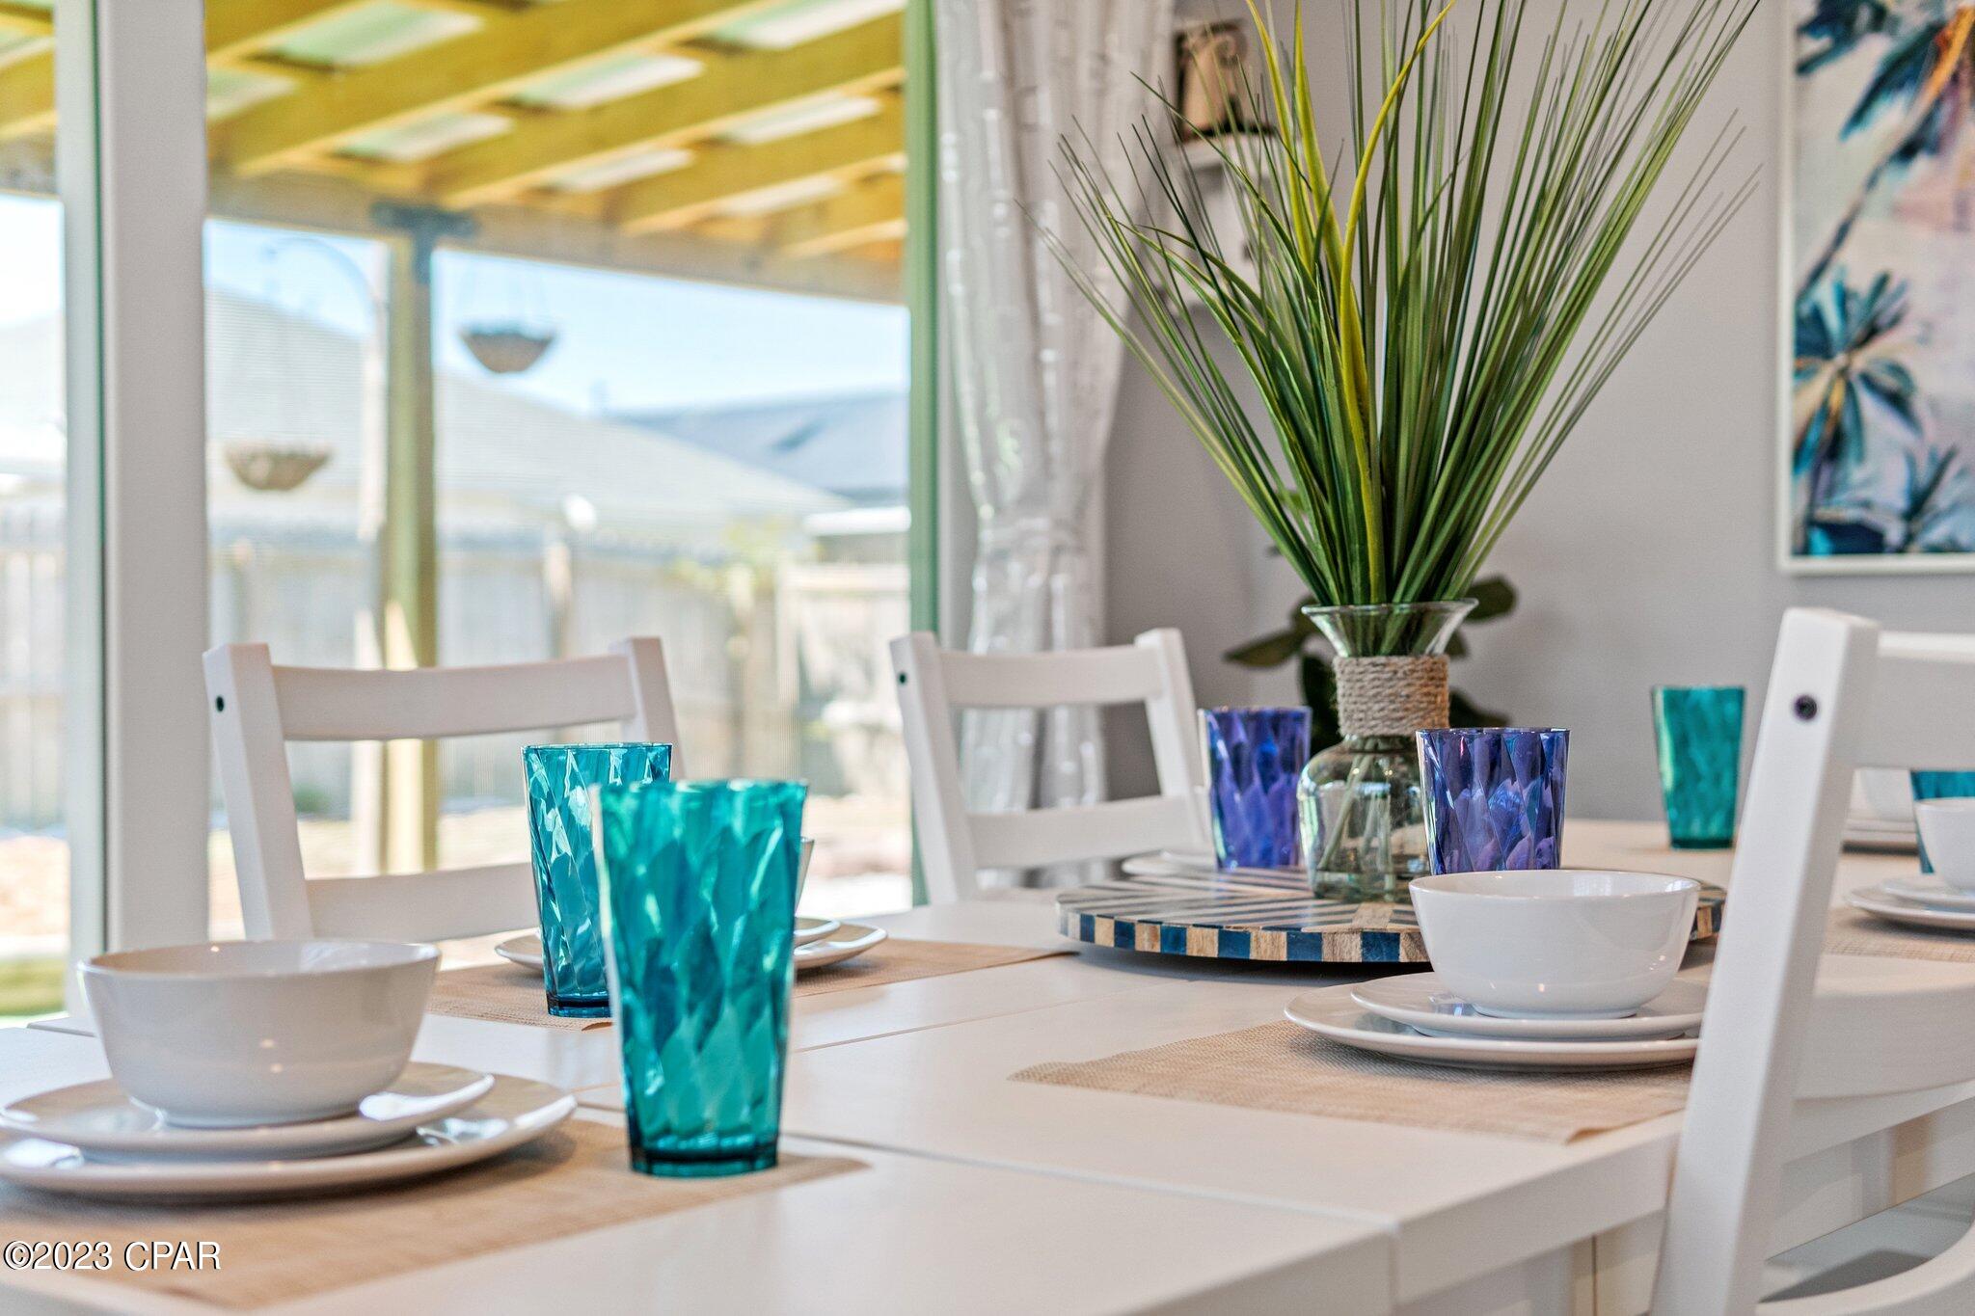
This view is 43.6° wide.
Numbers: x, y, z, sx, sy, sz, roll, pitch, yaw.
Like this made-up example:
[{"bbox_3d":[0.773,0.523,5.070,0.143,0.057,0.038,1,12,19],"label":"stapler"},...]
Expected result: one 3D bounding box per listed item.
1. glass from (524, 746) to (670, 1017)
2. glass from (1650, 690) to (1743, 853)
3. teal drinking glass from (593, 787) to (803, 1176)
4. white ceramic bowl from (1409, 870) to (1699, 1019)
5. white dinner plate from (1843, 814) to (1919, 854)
[{"bbox_3d":[-0.234,0.133,1.491,0.089,0.160,0.089,-1,0,0],"label":"glass"},{"bbox_3d":[0.727,0.113,2.518,0.089,0.160,0.089,-1,0,0],"label":"glass"},{"bbox_3d":[-0.121,0.135,1.050,0.089,0.160,0.089,-1,0,0],"label":"teal drinking glass"},{"bbox_3d":[0.313,0.159,1.362,0.155,0.068,0.155,-1,0,0],"label":"white ceramic bowl"},{"bbox_3d":[0.982,0.178,2.554,0.270,0.022,0.270,-1,0,0],"label":"white dinner plate"}]

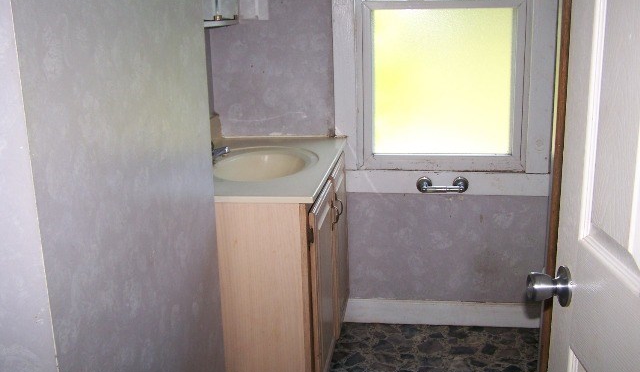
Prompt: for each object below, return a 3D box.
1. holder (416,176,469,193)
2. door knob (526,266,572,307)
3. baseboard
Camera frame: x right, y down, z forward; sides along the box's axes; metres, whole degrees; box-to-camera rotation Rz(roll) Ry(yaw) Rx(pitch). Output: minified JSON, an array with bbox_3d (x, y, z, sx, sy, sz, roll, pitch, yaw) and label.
[{"bbox_3d":[0.489,0.004,2.803,0.207,0.066,0.088,1,14,8],"label":"holder"},{"bbox_3d":[0.360,0.160,1.110,0.054,0.065,0.065,-1,14,0],"label":"door knob"},{"bbox_3d":[0.508,0.538,2.993,0.837,0.109,0.018,1,14,8],"label":"baseboard"}]

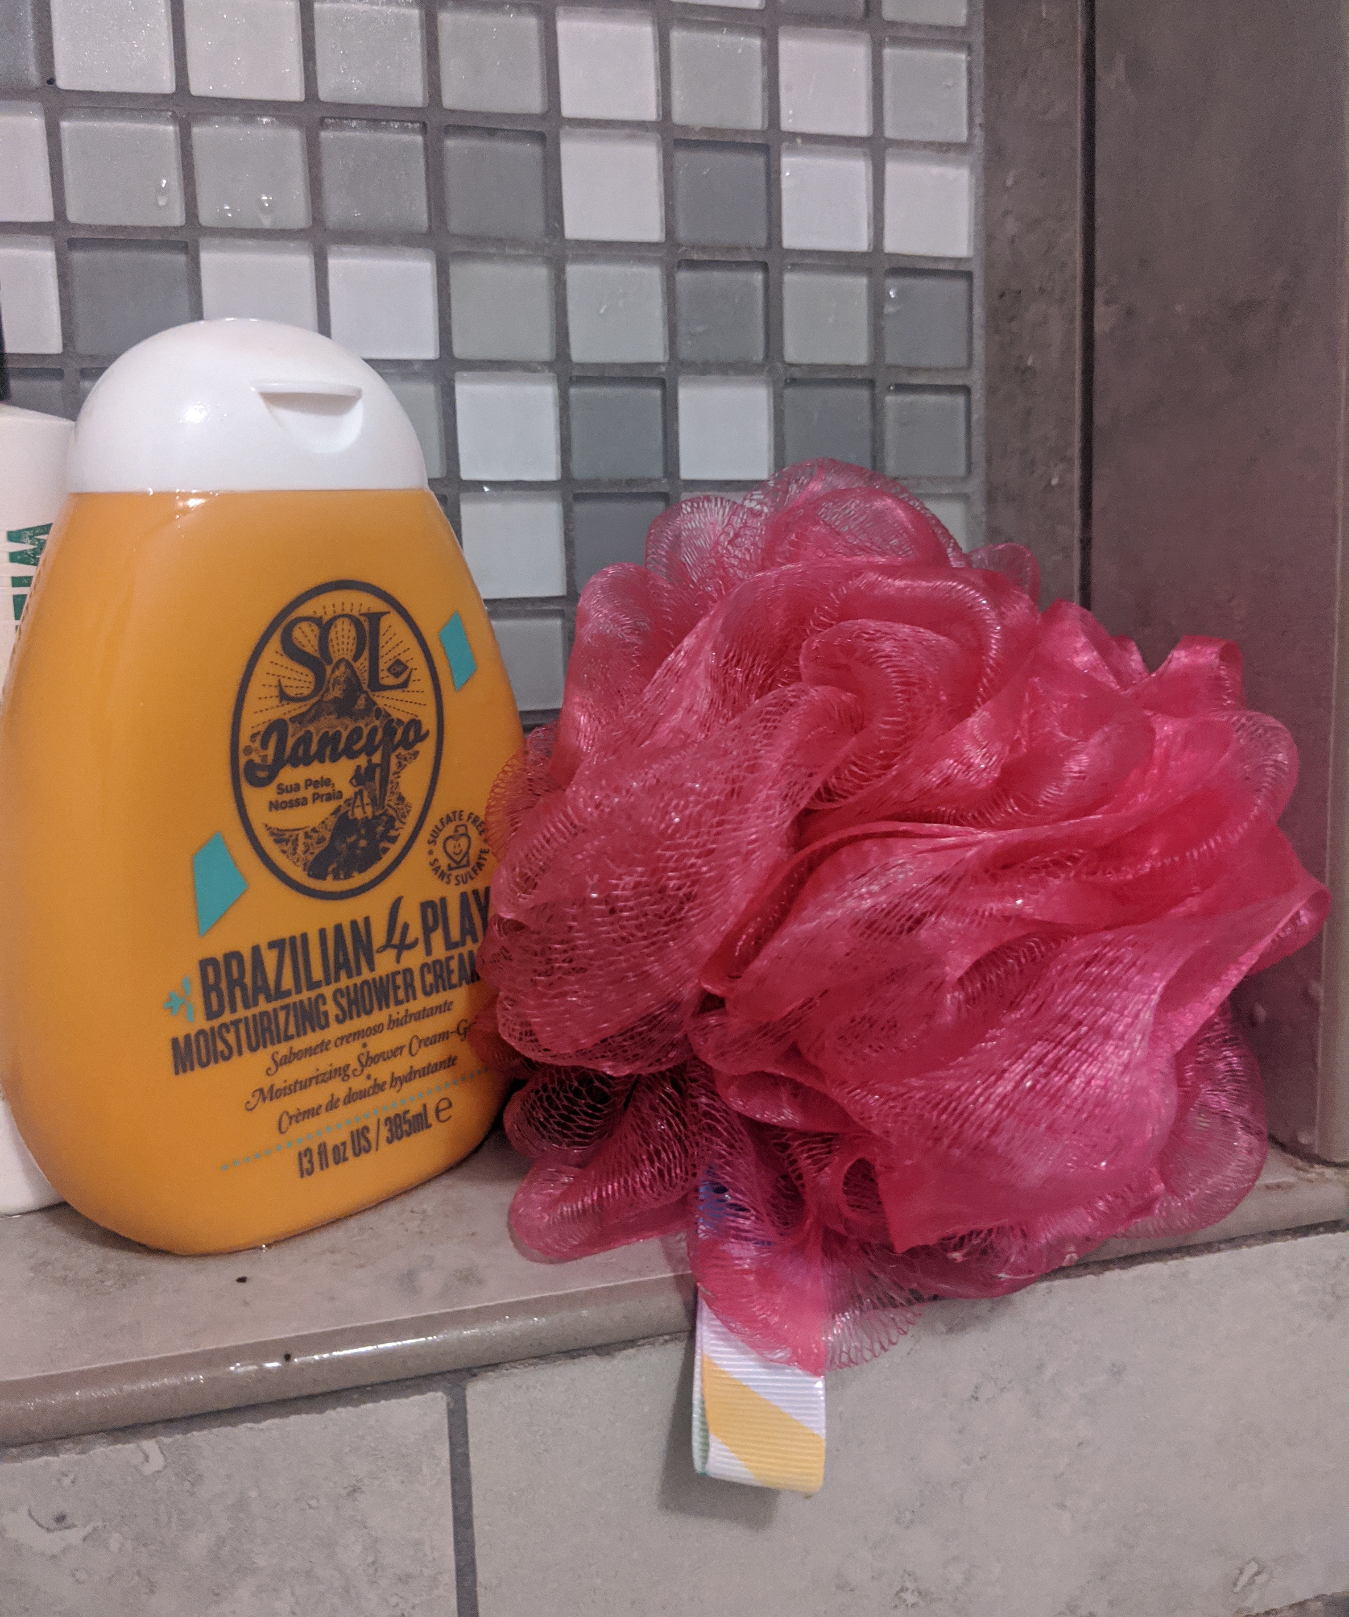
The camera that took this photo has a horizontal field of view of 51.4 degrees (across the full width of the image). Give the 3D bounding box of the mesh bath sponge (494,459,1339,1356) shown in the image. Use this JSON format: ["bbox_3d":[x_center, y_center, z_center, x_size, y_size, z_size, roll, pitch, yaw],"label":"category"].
[{"bbox_3d":[0.036,0.018,0.240,0.140,0.146,0.130,-3,7,-13],"label":"mesh bath sponge"}]

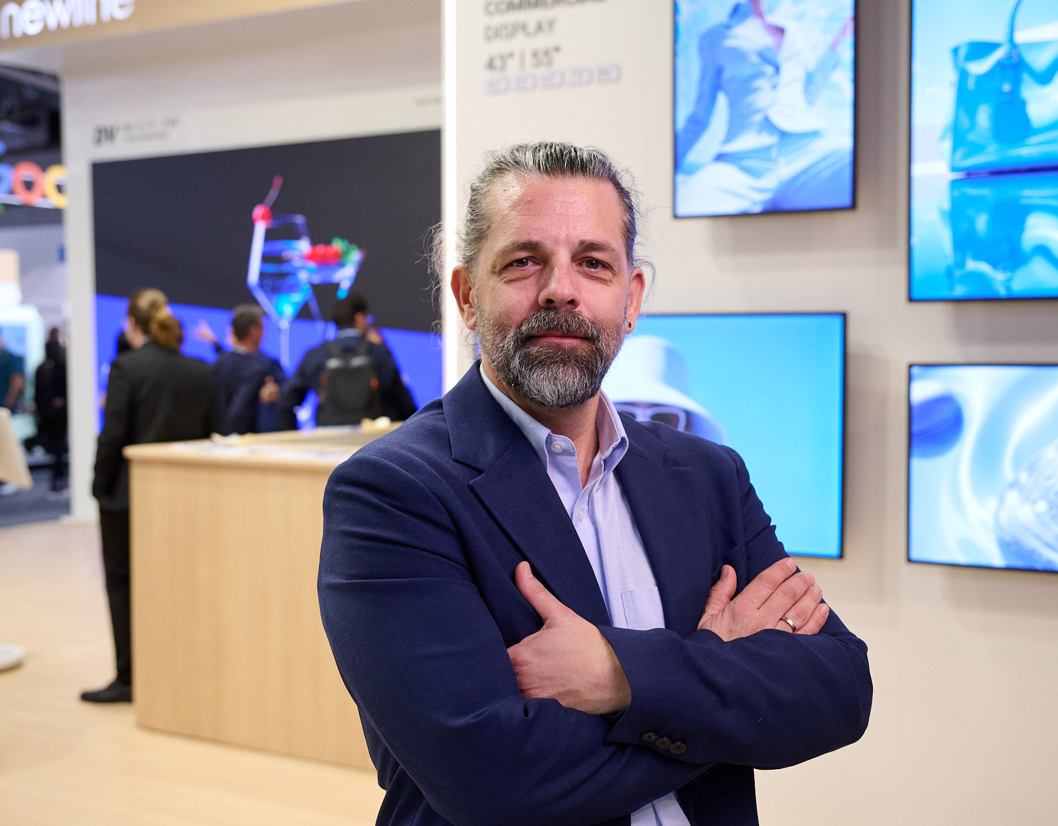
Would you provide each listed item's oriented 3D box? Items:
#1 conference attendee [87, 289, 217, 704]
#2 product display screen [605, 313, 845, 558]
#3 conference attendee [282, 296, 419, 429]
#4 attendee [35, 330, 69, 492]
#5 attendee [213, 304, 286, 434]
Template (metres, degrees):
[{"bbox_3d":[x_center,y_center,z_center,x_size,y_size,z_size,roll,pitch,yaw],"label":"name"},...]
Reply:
[{"bbox_3d":[-1.623,0.343,5.793,0.500,1.755,0.360,-2,3,-33],"label":"conference attendee"},{"bbox_3d":[0.379,0.055,4.162,1.230,0.705,0.060,1,3,29],"label":"product display screen"},{"bbox_3d":[-1.033,0.229,7.640,0.700,1.800,0.460,0,3,6],"label":"conference attendee"},{"bbox_3d":[-4.806,0.009,13.615,0.380,1.700,0.460,-1,3,-15],"label":"attendee"},{"bbox_3d":[-1.555,0.267,7.421,0.480,1.750,0.340,1,3,28],"label":"attendee"}]

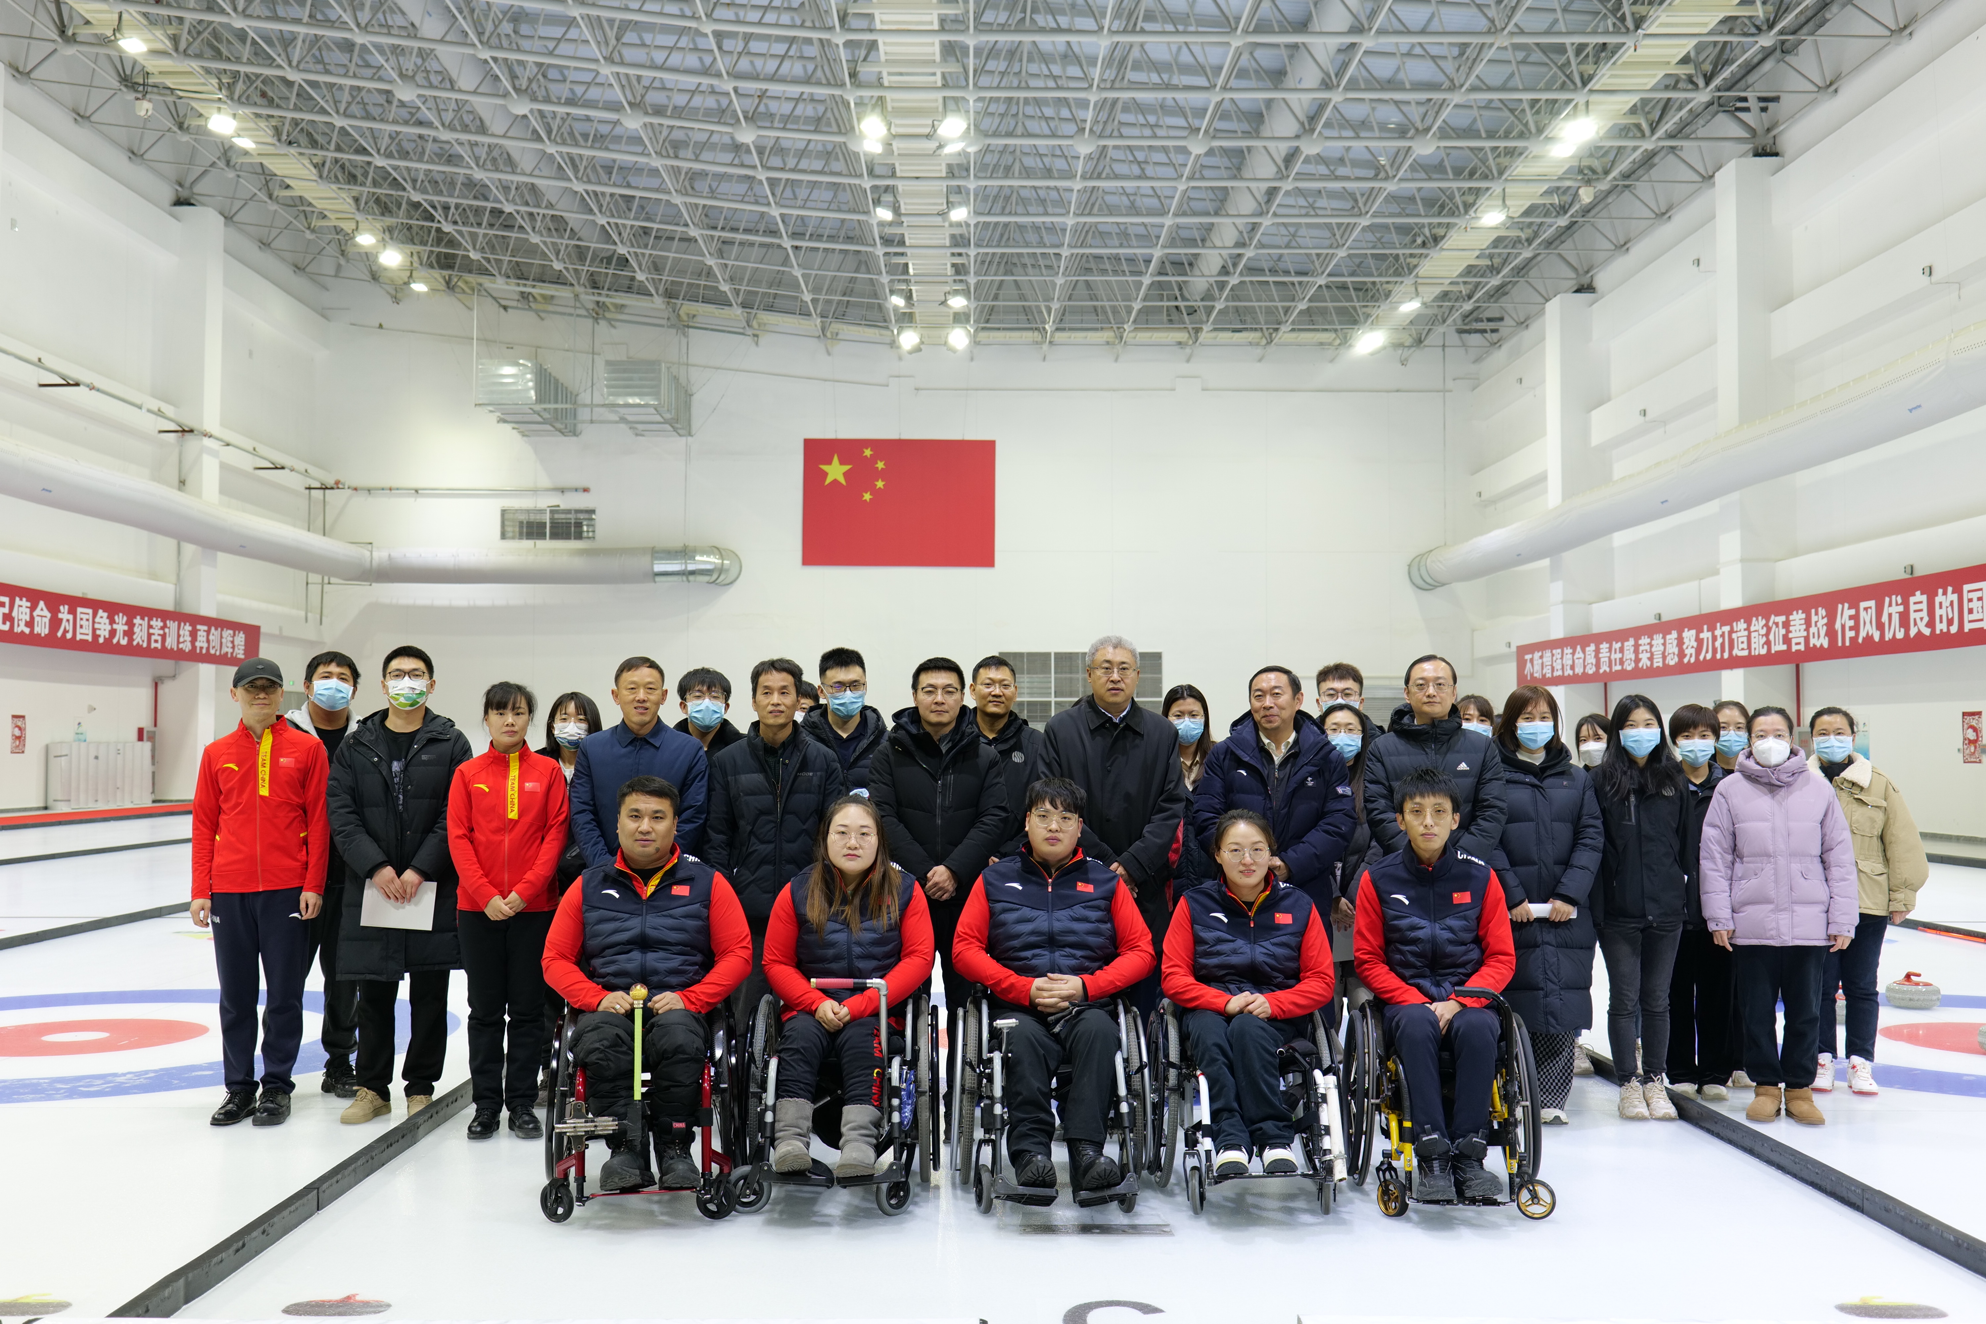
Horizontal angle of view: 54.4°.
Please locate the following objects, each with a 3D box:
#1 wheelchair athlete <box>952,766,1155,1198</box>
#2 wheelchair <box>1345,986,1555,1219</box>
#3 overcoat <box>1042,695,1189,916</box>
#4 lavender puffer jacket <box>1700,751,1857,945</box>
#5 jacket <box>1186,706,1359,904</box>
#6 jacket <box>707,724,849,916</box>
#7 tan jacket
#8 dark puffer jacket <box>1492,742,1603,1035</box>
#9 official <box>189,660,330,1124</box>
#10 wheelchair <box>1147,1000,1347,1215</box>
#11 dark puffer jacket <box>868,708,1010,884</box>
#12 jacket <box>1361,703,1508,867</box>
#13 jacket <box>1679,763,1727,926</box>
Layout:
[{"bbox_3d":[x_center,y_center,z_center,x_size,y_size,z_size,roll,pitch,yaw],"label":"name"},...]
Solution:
[{"bbox_3d":[0.199,1.029,6.202,0.660,1.311,0.840,0,-2,0],"label":"wheelchair athlete"},{"bbox_3d":[1.474,1.307,6.271,0.665,0.830,0.940,0,-2,2],"label":"wheelchair"},{"bbox_3d":[0.453,0.596,7.141,0.560,0.950,0.370,0,-3,3],"label":"overcoat"},{"bbox_3d":[3.035,0.718,7.456,0.590,0.753,0.360,-1,-3,13],"label":"lavender puffer jacket"},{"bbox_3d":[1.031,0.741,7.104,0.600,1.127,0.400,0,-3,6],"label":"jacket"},{"bbox_3d":[-0.820,0.600,7.261,0.545,0.732,0.330,0,-2,-4],"label":"jacket"},{"bbox_3d":[3.646,0.731,8.227,0.640,0.695,0.330,0,-2,10],"label":"tan jacket"},{"bbox_3d":[2.126,0.872,7.419,0.450,1.123,0.360,0,-3,10],"label":"dark puffer jacket"},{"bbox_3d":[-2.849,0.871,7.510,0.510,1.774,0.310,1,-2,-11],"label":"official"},{"bbox_3d":[0.798,1.297,6.179,0.620,0.800,0.860,0,-3,1],"label":"wheelchair"},{"bbox_3d":[-0.200,0.530,7.094,0.530,0.717,0.370,0,-3,-1],"label":"dark puffer jacket"},{"bbox_3d":[1.677,0.550,7.334,0.550,0.793,0.330,0,-2,8],"label":"jacket"},{"bbox_3d":[2.912,0.744,7.955,0.500,0.695,0.320,0,-3,8],"label":"jacket"}]

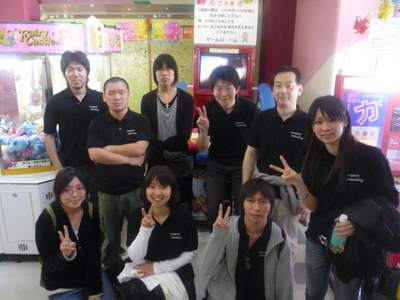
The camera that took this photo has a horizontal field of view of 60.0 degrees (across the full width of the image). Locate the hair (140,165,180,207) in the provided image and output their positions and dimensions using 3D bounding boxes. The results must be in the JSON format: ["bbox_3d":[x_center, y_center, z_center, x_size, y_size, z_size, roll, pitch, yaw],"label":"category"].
[{"bbox_3d":[-0.228,0.205,2.000,0.210,0.225,0.210,-1,15,-4],"label":"hair"}]

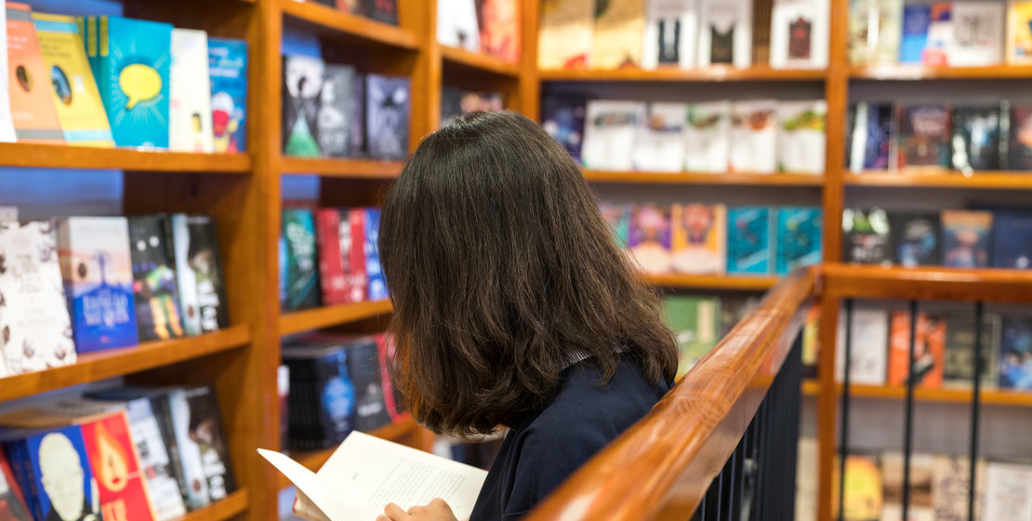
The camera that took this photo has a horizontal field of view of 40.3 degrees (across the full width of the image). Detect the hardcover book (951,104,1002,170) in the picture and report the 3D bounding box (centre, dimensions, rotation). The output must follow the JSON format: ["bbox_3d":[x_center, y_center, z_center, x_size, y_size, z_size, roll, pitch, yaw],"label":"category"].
[{"bbox_3d":[1.326,-0.348,4.054,0.129,0.190,0.027,2,-6,12],"label":"hardcover book"}]

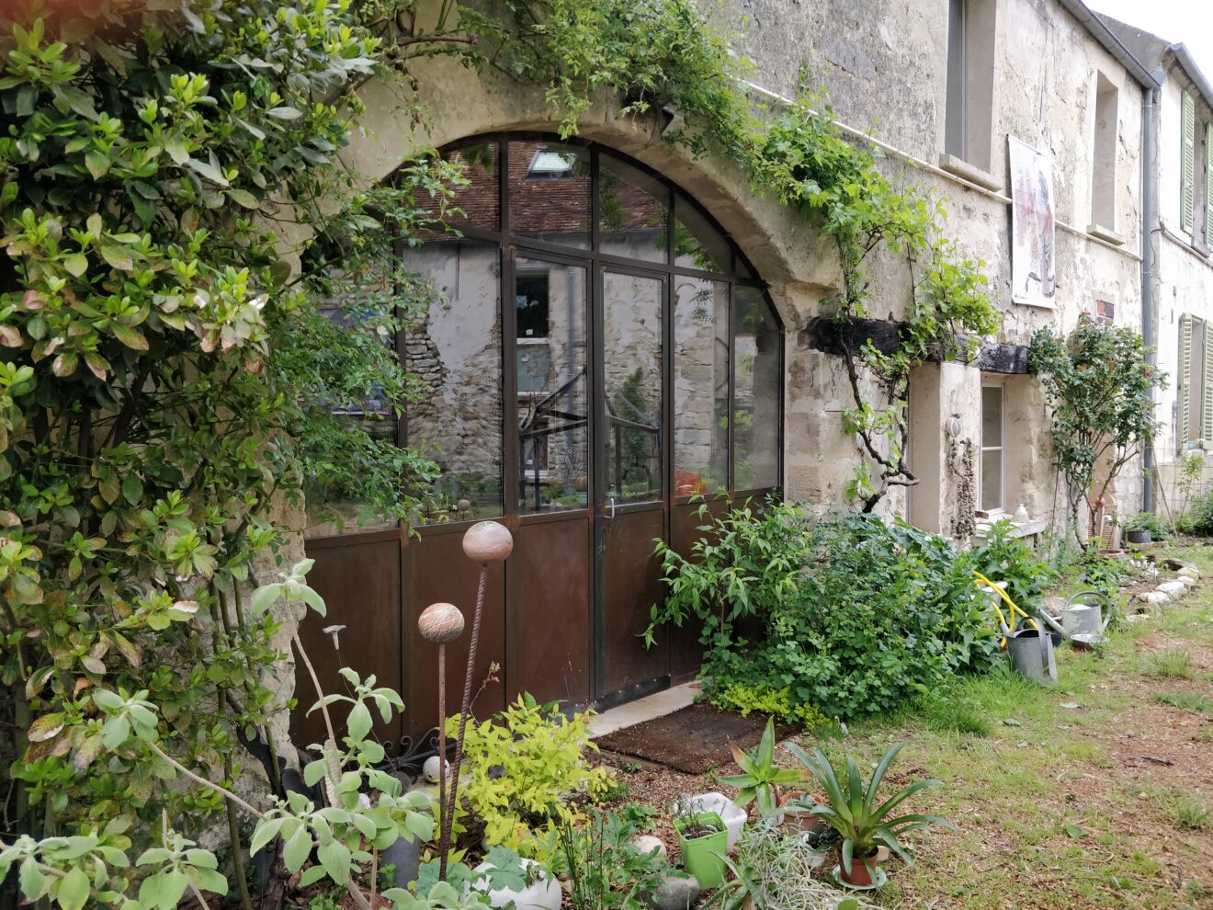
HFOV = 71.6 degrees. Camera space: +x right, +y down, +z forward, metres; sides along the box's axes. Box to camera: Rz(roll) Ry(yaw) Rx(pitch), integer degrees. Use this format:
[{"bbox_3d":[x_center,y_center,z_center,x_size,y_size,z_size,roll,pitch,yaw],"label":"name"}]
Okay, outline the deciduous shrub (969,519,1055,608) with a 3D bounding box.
[{"bbox_3d":[2.938,0.842,6.100,0.580,0.700,0.600,3,4,45],"label":"deciduous shrub"}]

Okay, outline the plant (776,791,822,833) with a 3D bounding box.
[{"bbox_3d":[0.687,1.299,3.010,0.160,0.135,0.160,0,3,0],"label":"plant"}]

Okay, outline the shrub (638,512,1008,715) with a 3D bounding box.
[{"bbox_3d":[1.336,0.803,4.750,0.850,0.960,2.200,3,4,45],"label":"shrub"}]

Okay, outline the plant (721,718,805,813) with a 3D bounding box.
[{"bbox_3d":[0.560,1.136,3.060,0.300,0.340,0.280,0,3,0],"label":"plant"}]

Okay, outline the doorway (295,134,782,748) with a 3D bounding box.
[{"bbox_3d":[-0.027,-0.115,4.207,0.150,2.850,3.360,3,4,45],"label":"doorway"}]

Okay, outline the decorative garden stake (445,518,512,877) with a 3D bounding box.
[{"bbox_3d":[-0.385,0.768,2.500,0.205,1.130,0.160,0,3,0],"label":"decorative garden stake"}]

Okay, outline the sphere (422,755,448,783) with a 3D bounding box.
[{"bbox_3d":[-0.688,1.289,3.400,0.110,0.110,0.110,0,3,0],"label":"sphere"}]

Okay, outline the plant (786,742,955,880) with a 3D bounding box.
[{"bbox_3d":[0.850,1.171,2.780,0.510,0.400,0.480,0,3,0],"label":"plant"}]

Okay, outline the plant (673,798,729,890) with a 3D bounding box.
[{"bbox_3d":[0.303,1.244,2.730,0.150,0.260,0.150,-2,3,-29],"label":"plant"}]

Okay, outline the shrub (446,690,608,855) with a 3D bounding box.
[{"bbox_3d":[-0.260,1.124,3.100,0.550,0.500,0.480,0,3,0],"label":"shrub"}]

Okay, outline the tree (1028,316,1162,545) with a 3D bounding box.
[{"bbox_3d":[4.647,-0.230,8.000,0.950,2.200,1.150,3,4,45],"label":"tree"}]

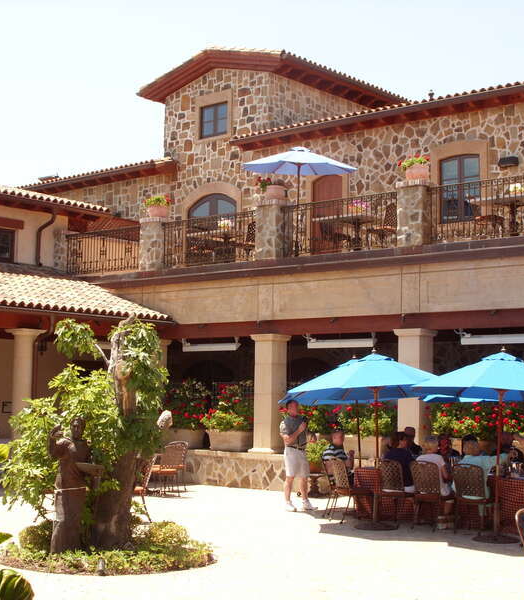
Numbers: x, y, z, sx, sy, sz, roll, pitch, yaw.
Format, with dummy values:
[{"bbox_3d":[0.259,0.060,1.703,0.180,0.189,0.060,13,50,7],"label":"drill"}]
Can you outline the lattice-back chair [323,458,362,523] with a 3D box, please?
[{"bbox_3d":[1.211,2.786,19.000,0.600,0.930,0.520,4,-6,-37],"label":"lattice-back chair"}]

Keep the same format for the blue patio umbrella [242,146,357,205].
[{"bbox_3d":[0.791,-2.005,27.300,2.420,2.500,2.420,1,-5,0],"label":"blue patio umbrella"}]

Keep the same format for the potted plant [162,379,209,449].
[{"bbox_3d":[-1.473,2.439,27.234,1.280,1.400,0.580,-4,-6,45],"label":"potted plant"}]

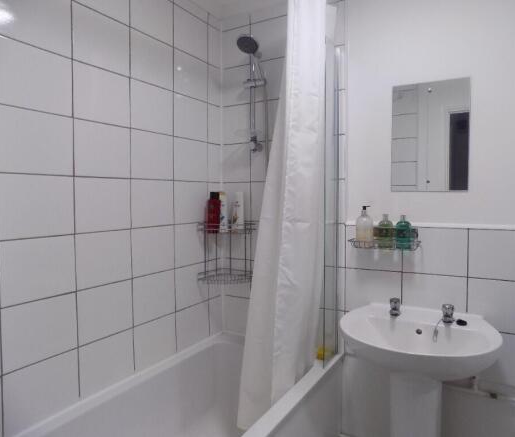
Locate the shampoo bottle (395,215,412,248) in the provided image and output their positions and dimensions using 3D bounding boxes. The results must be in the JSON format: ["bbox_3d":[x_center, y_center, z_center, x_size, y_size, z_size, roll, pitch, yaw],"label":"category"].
[{"bbox_3d":[0.603,0.057,1.593,0.060,0.142,0.055,1,3,27],"label":"shampoo bottle"}]

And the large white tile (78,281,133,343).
[{"bbox_3d":[-0.573,0.348,1.471,0.010,0.198,0.248,2,3,30],"label":"large white tile"}]

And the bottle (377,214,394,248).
[{"bbox_3d":[0.539,0.053,1.619,0.064,0.142,0.060,2,3,30],"label":"bottle"}]

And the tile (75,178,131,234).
[{"bbox_3d":[-0.578,-0.052,1.449,0.010,0.200,0.250,1,3,30],"label":"tile"}]

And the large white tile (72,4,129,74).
[{"bbox_3d":[-0.581,-0.658,1.417,0.010,0.200,0.250,1,3,30],"label":"large white tile"}]

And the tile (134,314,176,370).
[{"bbox_3d":[-0.441,0.530,1.692,0.010,0.183,0.249,1,3,30],"label":"tile"}]

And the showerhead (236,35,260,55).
[{"bbox_3d":[-0.040,-0.794,1.760,0.110,0.045,0.110,1,-33,30],"label":"showerhead"}]

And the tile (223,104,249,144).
[{"bbox_3d":[-0.108,-0.493,2.031,0.172,0.198,0.010,2,3,30],"label":"tile"}]

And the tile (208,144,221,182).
[{"bbox_3d":[-0.227,-0.283,2.034,0.010,0.198,0.123,2,3,30],"label":"tile"}]

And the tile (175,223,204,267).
[{"bbox_3d":[-0.320,0.126,1.893,0.010,0.198,0.248,2,3,30],"label":"tile"}]

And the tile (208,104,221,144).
[{"bbox_3d":[-0.225,-0.482,2.022,0.010,0.197,0.113,1,3,30],"label":"tile"}]

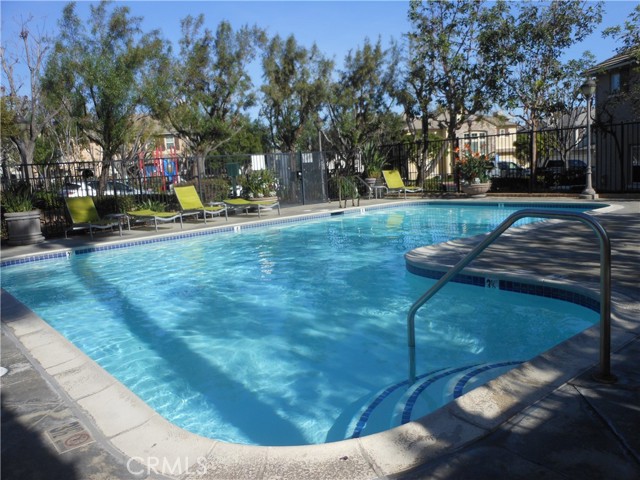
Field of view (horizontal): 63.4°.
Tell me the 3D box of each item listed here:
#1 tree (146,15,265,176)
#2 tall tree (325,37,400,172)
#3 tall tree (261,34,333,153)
[{"bbox_3d":[-3.704,-4.095,17.169,3.850,6.210,3.600,-5,8,-11],"label":"tree"},{"bbox_3d":[1.666,-4.693,19.963,2.900,5.908,2.900,-3,8,5],"label":"tall tree"},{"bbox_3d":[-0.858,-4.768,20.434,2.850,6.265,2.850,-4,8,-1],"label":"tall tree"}]

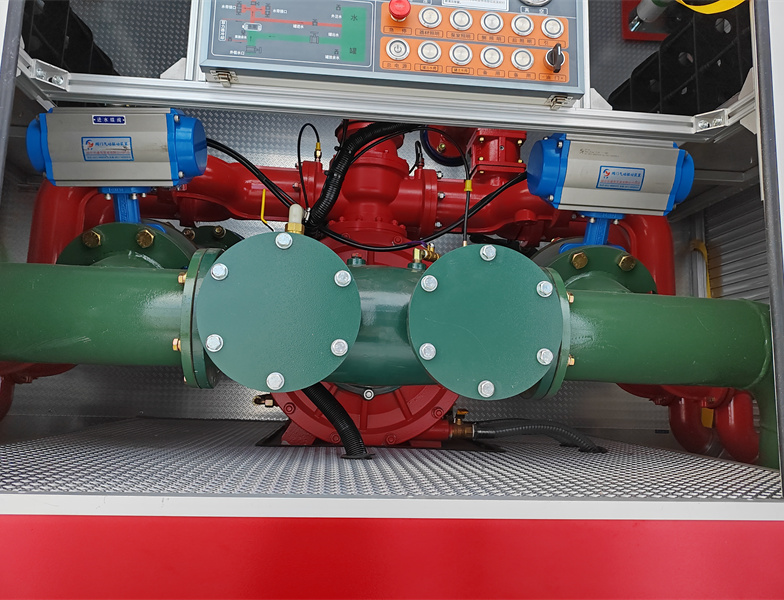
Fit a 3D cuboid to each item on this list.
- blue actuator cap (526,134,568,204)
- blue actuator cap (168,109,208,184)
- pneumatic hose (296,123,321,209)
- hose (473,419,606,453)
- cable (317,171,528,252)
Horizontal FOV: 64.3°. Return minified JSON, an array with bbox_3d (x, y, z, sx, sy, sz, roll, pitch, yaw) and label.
[{"bbox_3d":[0.330,-0.287,1.360,0.055,0.140,0.128,3,-9,-7],"label":"blue actuator cap"},{"bbox_3d":[-0.408,-0.309,1.266,0.057,0.140,0.128,3,-9,-7],"label":"blue actuator cap"},{"bbox_3d":[-0.191,-0.303,1.411,0.050,0.228,0.116,3,-9,-7],"label":"pneumatic hose"},{"bbox_3d":[0.345,0.321,1.471,0.348,0.083,0.080,3,-9,-7],"label":"hose"},{"bbox_3d":[0.073,-0.203,1.334,0.465,0.203,0.100,3,-9,-7],"label":"cable"}]

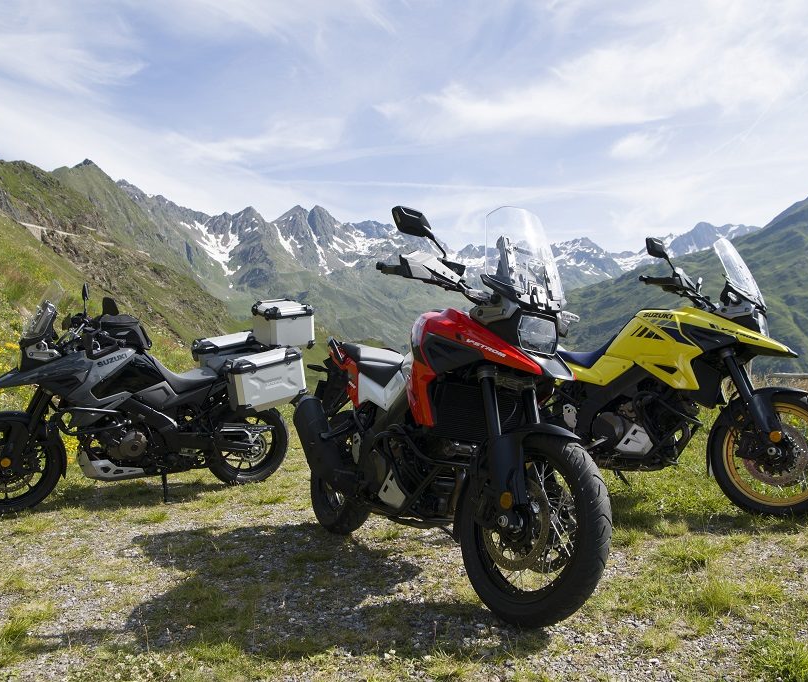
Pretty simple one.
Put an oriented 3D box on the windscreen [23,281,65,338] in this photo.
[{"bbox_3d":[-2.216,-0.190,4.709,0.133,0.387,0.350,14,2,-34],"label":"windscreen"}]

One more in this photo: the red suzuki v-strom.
[{"bbox_3d":[0.114,0.226,3.379,0.930,1.521,2.275,12,-7,-27],"label":"red suzuki v-strom"}]

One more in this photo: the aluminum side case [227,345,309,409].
[{"bbox_3d":[-0.948,0.279,5.226,0.504,0.391,0.250,-14,17,-30],"label":"aluminum side case"}]

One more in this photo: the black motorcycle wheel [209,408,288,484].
[{"bbox_3d":[-1.141,0.747,5.588,0.642,0.642,0.150,-1,10,-33],"label":"black motorcycle wheel"}]

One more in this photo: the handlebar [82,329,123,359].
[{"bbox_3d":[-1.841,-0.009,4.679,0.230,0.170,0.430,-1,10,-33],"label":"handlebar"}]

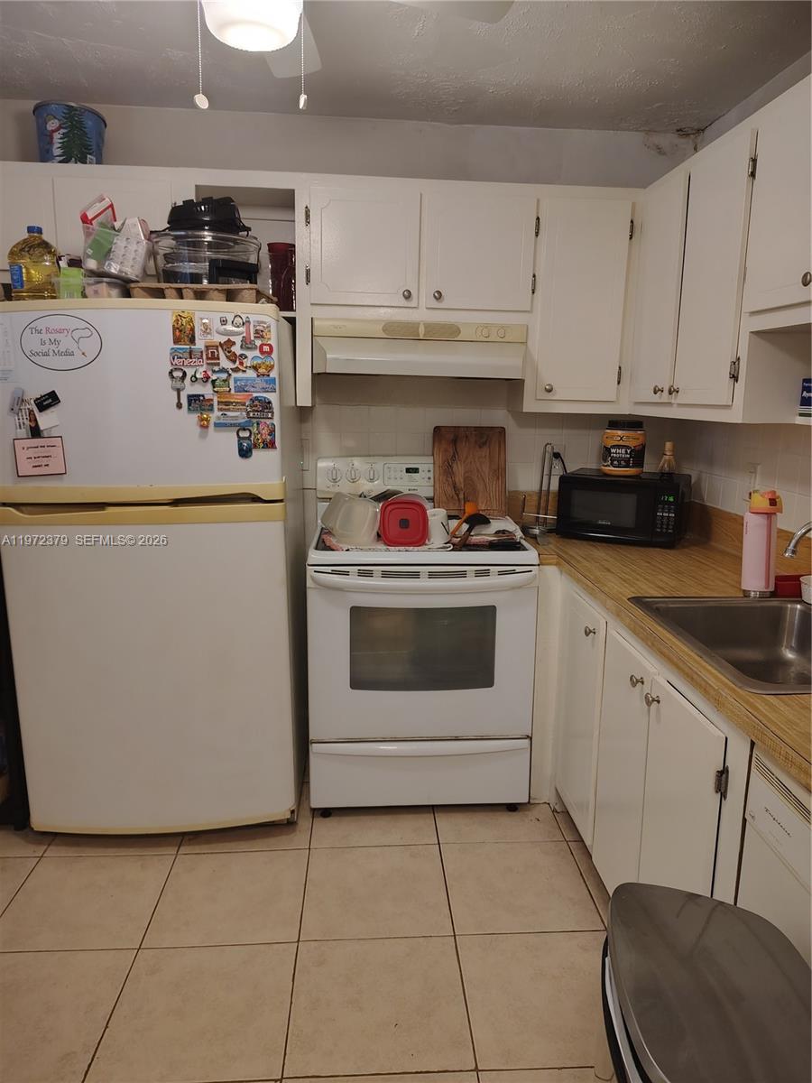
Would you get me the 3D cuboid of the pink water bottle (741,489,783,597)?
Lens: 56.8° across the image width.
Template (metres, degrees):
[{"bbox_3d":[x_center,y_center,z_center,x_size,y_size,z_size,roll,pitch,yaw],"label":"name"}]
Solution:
[{"bbox_3d":[0.964,0.008,2.043,0.083,0.278,0.086,-1,11,-10],"label":"pink water bottle"}]

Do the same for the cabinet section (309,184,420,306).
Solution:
[{"bbox_3d":[-0.149,-1.036,2.732,0.377,0.386,0.310,0,11,-4],"label":"cabinet section"}]

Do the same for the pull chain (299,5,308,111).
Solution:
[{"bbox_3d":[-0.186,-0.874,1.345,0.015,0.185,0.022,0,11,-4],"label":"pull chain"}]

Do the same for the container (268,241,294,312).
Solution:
[{"bbox_3d":[-0.443,-0.934,2.673,0.110,0.243,0.110,0,11,-4],"label":"container"}]

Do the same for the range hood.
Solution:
[{"bbox_3d":[0.048,-0.693,2.721,0.757,0.192,0.475,0,11,-4],"label":"range hood"}]

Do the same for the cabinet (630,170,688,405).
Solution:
[{"bbox_3d":[0.978,-0.799,2.467,0.310,0.674,0.340,0,11,-5],"label":"cabinet"}]

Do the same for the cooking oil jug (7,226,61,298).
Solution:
[{"bbox_3d":[-1.086,-0.803,2.205,0.122,0.238,0.130,-8,14,-39],"label":"cooking oil jug"}]

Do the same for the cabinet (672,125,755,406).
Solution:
[{"bbox_3d":[1.018,-0.729,2.119,0.335,0.690,0.375,0,11,-4],"label":"cabinet"}]

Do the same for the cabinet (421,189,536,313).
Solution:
[{"bbox_3d":[0.236,-1.020,2.732,0.383,0.368,0.310,0,11,-5],"label":"cabinet"}]

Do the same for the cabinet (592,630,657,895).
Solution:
[{"bbox_3d":[0.860,0.645,2.079,0.548,0.745,0.335,0,11,-4],"label":"cabinet"}]

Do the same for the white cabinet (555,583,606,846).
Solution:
[{"bbox_3d":[0.830,0.562,2.470,0.548,0.755,0.415,0,11,-4],"label":"white cabinet"}]

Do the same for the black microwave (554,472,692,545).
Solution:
[{"bbox_3d":[0.875,-0.152,2.997,0.450,0.250,0.335,6,12,26],"label":"black microwave"}]

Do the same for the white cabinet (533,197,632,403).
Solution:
[{"bbox_3d":[0.609,-0.869,2.794,0.309,0.674,0.310,0,11,-5],"label":"white cabinet"}]

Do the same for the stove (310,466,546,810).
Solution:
[{"bbox_3d":[0.036,0.315,2.796,0.756,1.200,0.700,0,11,-4],"label":"stove"}]

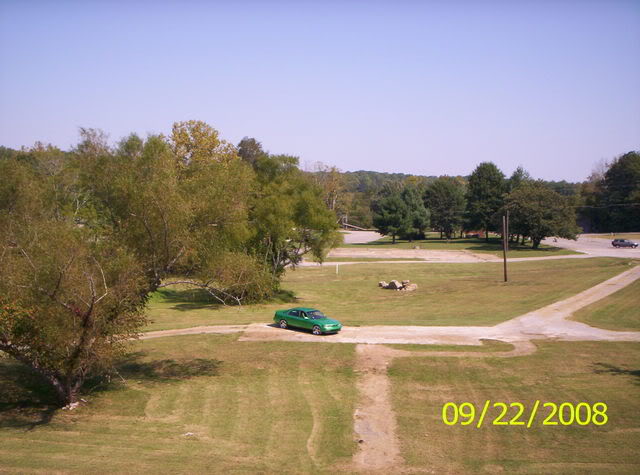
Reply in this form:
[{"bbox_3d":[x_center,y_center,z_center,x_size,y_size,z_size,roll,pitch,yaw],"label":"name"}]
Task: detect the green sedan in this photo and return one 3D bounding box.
[{"bbox_3d":[-0.789,5.277,43.700,4.680,1.400,1.760,3,5,39],"label":"green sedan"}]

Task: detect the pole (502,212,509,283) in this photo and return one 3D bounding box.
[{"bbox_3d":[18.450,1.140,67.800,0.260,6.800,0.260,-2,4,0],"label":"pole"}]

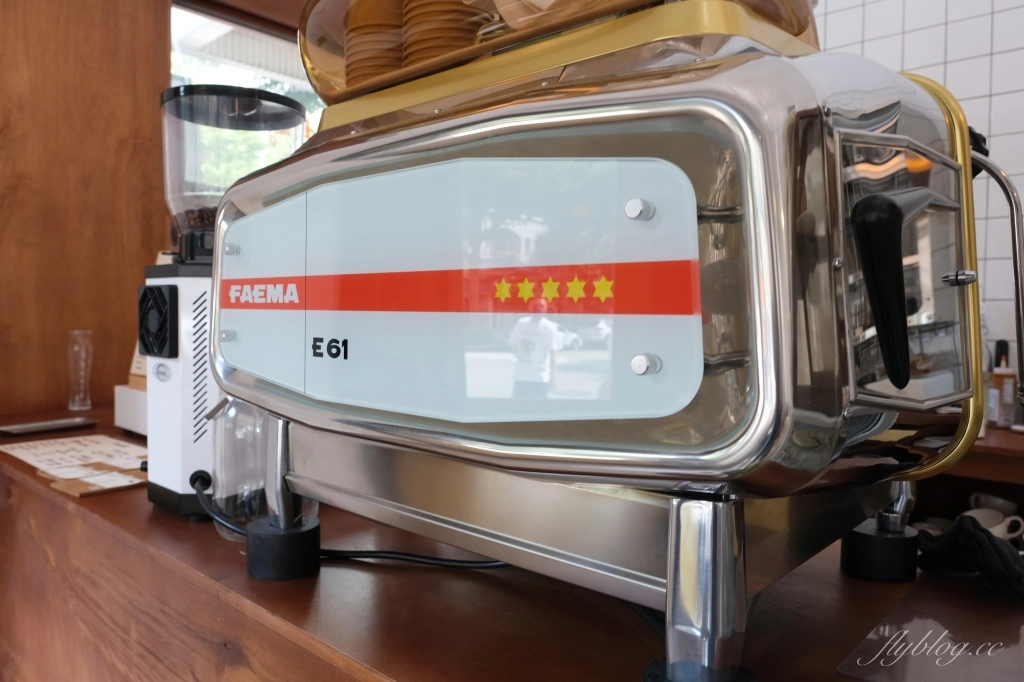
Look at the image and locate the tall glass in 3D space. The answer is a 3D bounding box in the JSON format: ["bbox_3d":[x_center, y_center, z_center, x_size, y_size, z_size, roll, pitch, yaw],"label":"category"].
[{"bbox_3d":[-1.250,0.083,1.970,0.066,0.221,0.066,3,4,40],"label":"tall glass"}]

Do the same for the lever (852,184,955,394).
[{"bbox_3d":[0.232,-0.039,0.402,0.047,0.120,0.120,3,4,40],"label":"lever"}]

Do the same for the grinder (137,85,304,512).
[{"bbox_3d":[-0.408,-0.058,1.056,0.208,0.596,0.290,3,4,40],"label":"grinder"}]

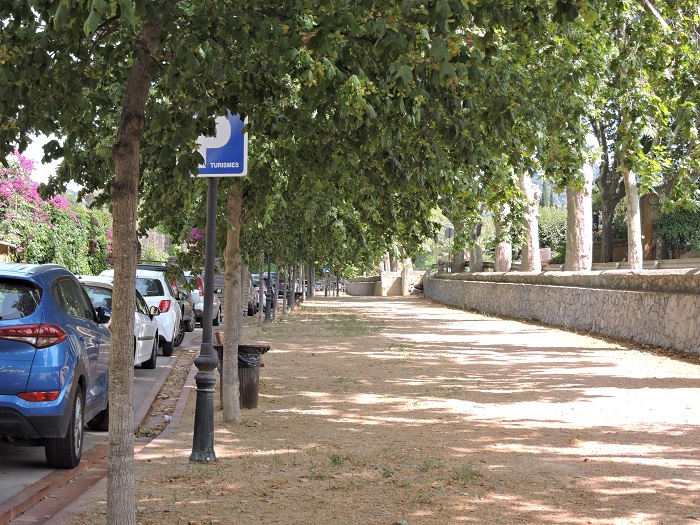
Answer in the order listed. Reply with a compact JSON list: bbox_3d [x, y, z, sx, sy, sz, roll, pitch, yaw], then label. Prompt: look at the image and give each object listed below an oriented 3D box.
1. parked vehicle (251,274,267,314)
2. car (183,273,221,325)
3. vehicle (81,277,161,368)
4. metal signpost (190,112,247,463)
[{"bbox_3d":[-4.200,1.250,53.700,1.760,1.530,4.200,1,-1,-1],"label":"parked vehicle"},{"bbox_3d":[-4.840,1.070,38.900,1.780,1.620,4.300,1,-1,-1],"label":"car"},{"bbox_3d":[-3.950,0.940,20.200,1.730,1.510,4.100,1,-1,-2],"label":"vehicle"},{"bbox_3d":[-1.160,0.155,10.800,0.600,2.960,0.240,1,-1,20],"label":"metal signpost"}]

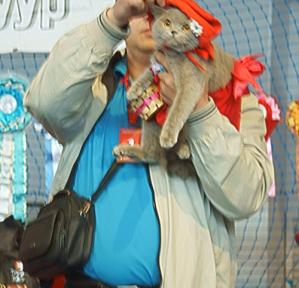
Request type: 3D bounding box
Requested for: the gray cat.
[{"bbox_3d":[0.052,-0.112,3.120,0.200,0.355,0.250,1,1,25],"label":"gray cat"}]

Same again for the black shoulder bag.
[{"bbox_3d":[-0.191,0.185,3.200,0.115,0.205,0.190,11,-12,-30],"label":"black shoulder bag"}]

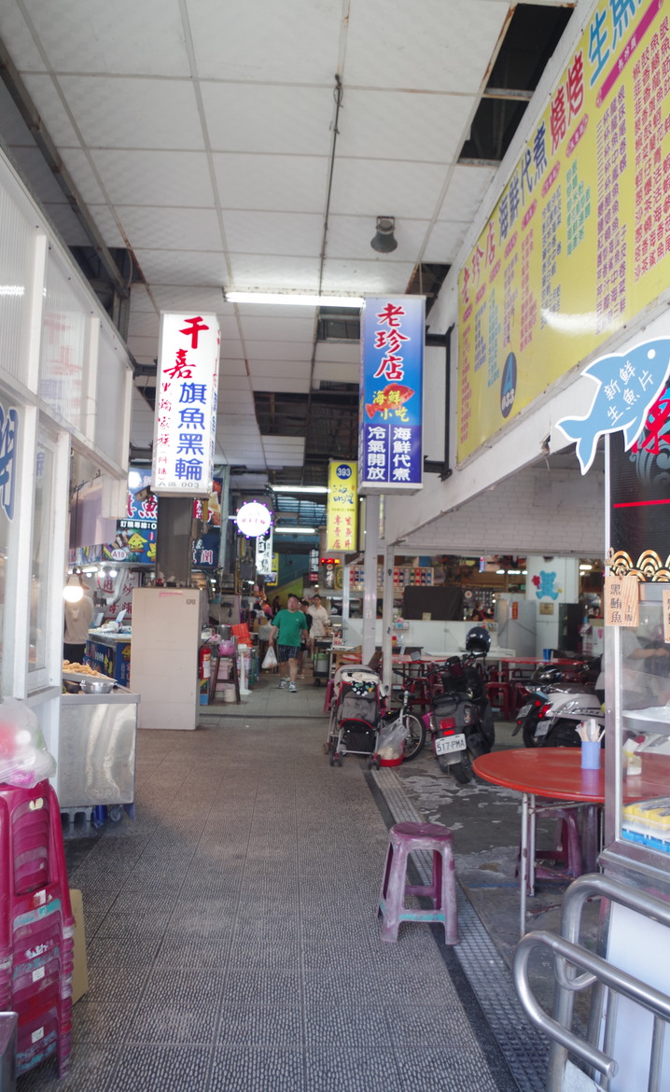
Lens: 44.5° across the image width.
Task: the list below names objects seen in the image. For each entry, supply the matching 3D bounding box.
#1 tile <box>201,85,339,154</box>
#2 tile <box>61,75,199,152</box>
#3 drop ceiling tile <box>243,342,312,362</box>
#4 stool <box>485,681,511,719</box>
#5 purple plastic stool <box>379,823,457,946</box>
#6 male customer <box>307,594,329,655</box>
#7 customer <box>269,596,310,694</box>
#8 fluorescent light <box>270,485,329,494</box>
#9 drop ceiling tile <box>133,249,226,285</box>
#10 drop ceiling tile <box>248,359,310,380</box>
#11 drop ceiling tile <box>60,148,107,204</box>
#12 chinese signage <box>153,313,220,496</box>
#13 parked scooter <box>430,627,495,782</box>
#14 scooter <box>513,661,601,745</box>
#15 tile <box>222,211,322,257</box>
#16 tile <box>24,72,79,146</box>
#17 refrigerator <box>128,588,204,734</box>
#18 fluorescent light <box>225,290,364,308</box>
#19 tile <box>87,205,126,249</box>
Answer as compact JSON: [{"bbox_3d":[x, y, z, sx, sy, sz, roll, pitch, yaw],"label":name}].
[{"bbox_3d":[-0.295,-1.944,3.746,0.593,0.020,0.569,1,-4,-3],"label":"tile"},{"bbox_3d":[-0.902,-1.965,3.727,0.605,0.020,0.590,1,-4,-3],"label":"tile"},{"bbox_3d":[-0.488,-1.728,7.229,0.605,0.020,0.590,1,-4,-3],"label":"drop ceiling tile"},{"bbox_3d":[2.200,2.055,10.978,0.330,0.460,0.330,1,-4,-3],"label":"stool"},{"bbox_3d":[0.394,1.552,3.836,0.350,0.460,0.340,1,-4,5],"label":"purple plastic stool"},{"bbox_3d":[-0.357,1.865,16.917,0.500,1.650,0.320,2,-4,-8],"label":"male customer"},{"bbox_3d":[-0.771,1.583,13.755,0.680,1.640,0.500,1,-4,2],"label":"customer"},{"bbox_3d":[-0.622,-1.055,15.589,1.240,0.110,0.130,1,-4,-3],"label":"fluorescent light"},{"bbox_3d":[-1.008,-1.873,5.506,0.605,0.020,0.585,2,-4,-3],"label":"drop ceiling tile"},{"bbox_3d":[-0.520,-1.698,7.850,0.605,0.020,0.585,2,-4,-3],"label":"drop ceiling tile"},{"bbox_3d":[-1.531,-1.931,4.253,0.593,0.020,0.569,1,-4,-3],"label":"drop ceiling tile"},{"bbox_3d":[-1.028,-0.966,5.675,0.373,1.232,0.300,1,-4,-3],"label":"chinese signage"},{"bbox_3d":[1.227,1.473,7.603,0.660,1.200,1.780,0,-4,16],"label":"parked scooter"},{"bbox_3d":[2.732,1.593,8.093,1.780,1.100,0.680,3,-4,-18],"label":"scooter"},{"bbox_3d":[-0.361,-1.877,4.916,0.605,0.020,0.590,1,-4,-3],"label":"tile"},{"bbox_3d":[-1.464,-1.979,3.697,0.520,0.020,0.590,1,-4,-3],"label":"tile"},{"bbox_3d":[-1.990,1.329,9.747,0.765,1.612,0.570,1,-4,-3],"label":"refrigerator"},{"bbox_3d":[-0.179,-1.768,5.793,1.200,0.100,0.120,2,-4,-3],"label":"fluorescent light"},{"bbox_3d":[-1.588,-1.930,4.897,0.605,0.020,0.585,2,-4,-3],"label":"tile"}]

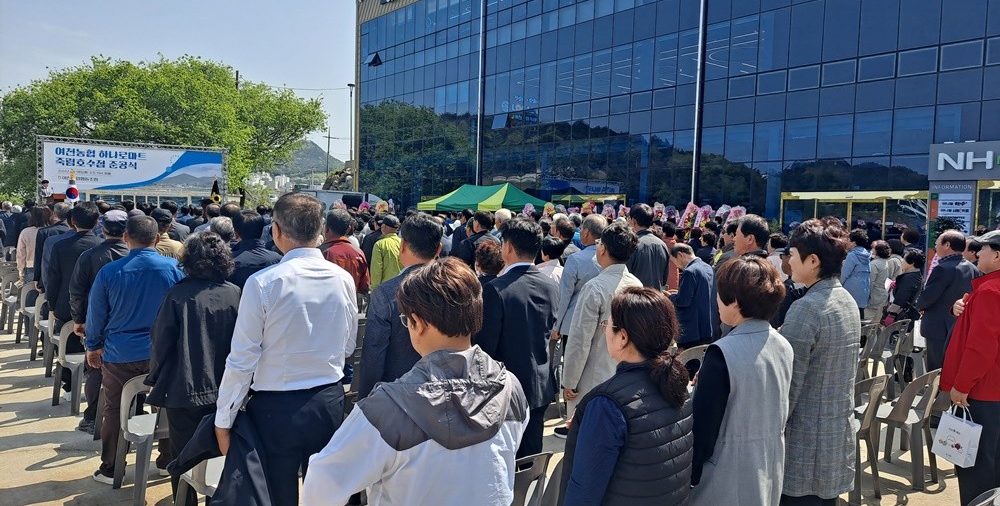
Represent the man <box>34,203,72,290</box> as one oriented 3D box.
[{"bbox_3d":[-4.712,0.285,7.450,0.520,1.652,0.330,-1,5,-36],"label":"man"}]

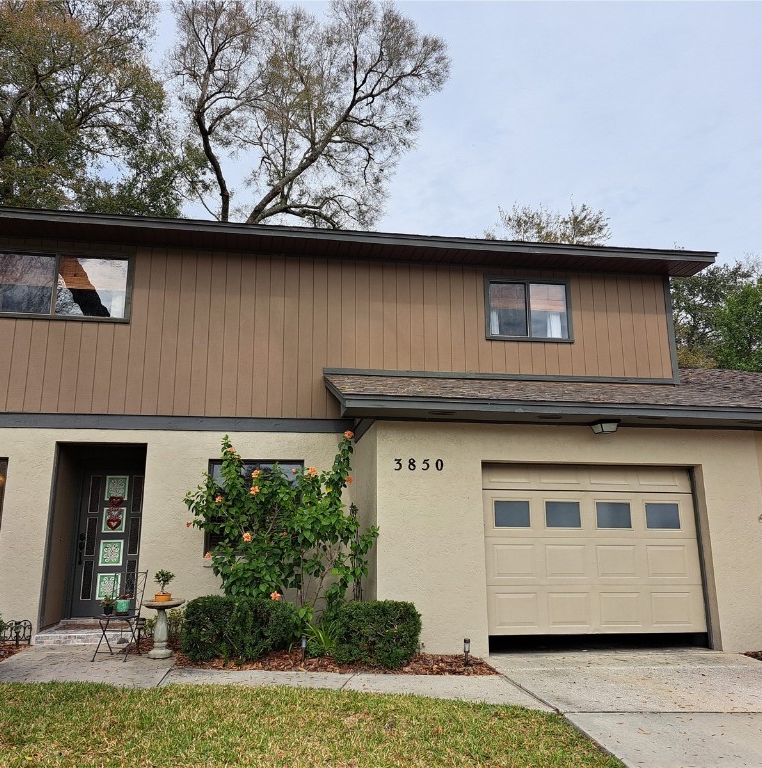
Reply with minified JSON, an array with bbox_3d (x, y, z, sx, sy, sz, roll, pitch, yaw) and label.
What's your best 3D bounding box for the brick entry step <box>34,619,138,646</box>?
[{"bbox_3d":[-3.678,3.151,9.049,1.180,0.235,0.850,2,-13,-9],"label":"brick entry step"}]

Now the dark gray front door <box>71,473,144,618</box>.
[{"bbox_3d":[-3.678,2.165,9.749,0.930,1.994,0.070,2,-13,-9],"label":"dark gray front door"}]

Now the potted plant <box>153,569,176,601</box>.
[{"bbox_3d":[-2.396,2.216,7.857,0.225,0.334,0.225,2,-13,-9],"label":"potted plant"}]

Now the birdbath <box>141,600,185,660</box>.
[{"bbox_3d":[-2.375,2.663,7.755,0.446,0.592,0.446,2,-13,-9],"label":"birdbath"}]

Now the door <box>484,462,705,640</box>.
[{"bbox_3d":[2.470,1.885,8.385,2.740,2.030,0.080,2,-13,-9],"label":"door"}]

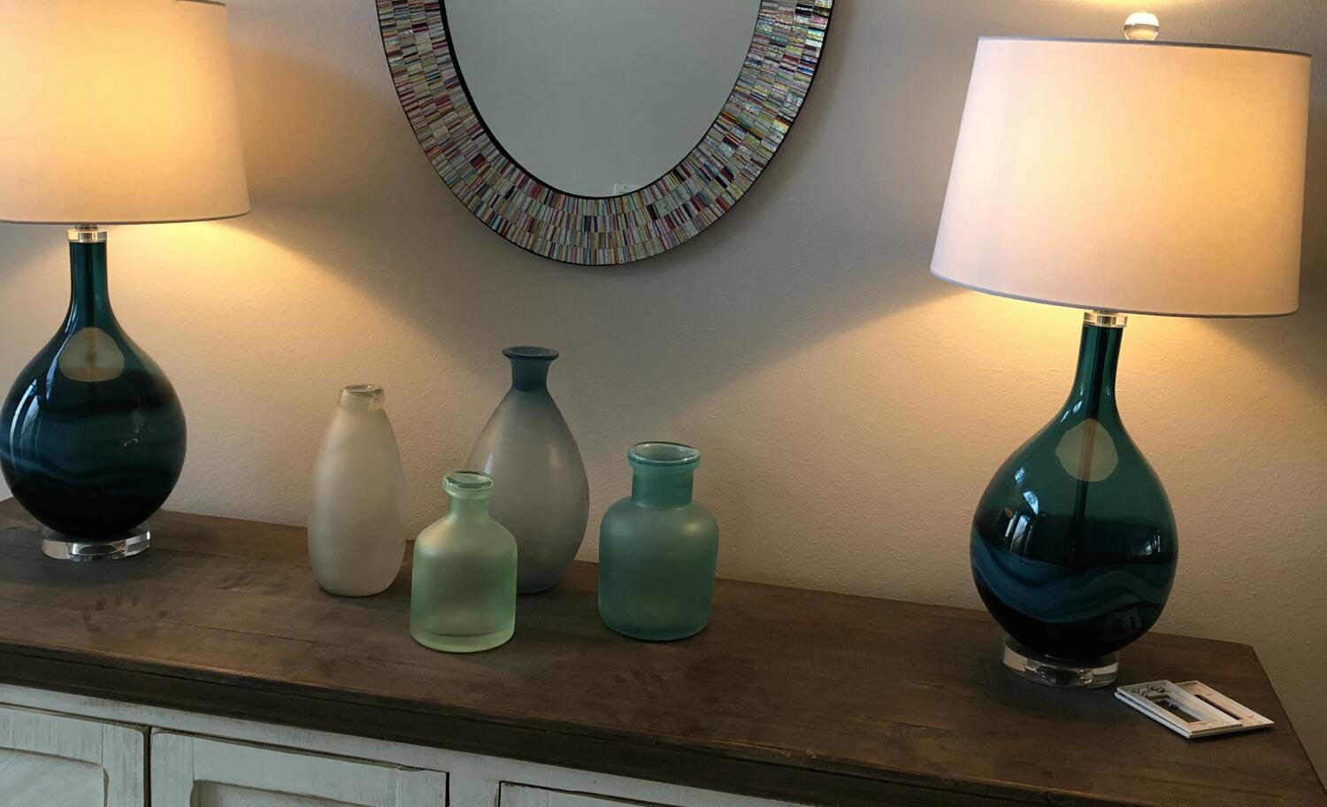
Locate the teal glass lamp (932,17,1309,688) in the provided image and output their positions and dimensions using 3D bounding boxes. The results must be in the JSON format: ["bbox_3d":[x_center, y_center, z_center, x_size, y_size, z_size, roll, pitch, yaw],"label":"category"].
[{"bbox_3d":[0.481,-0.054,1.574,0.384,0.727,0.384,6,12,11],"label":"teal glass lamp"}]

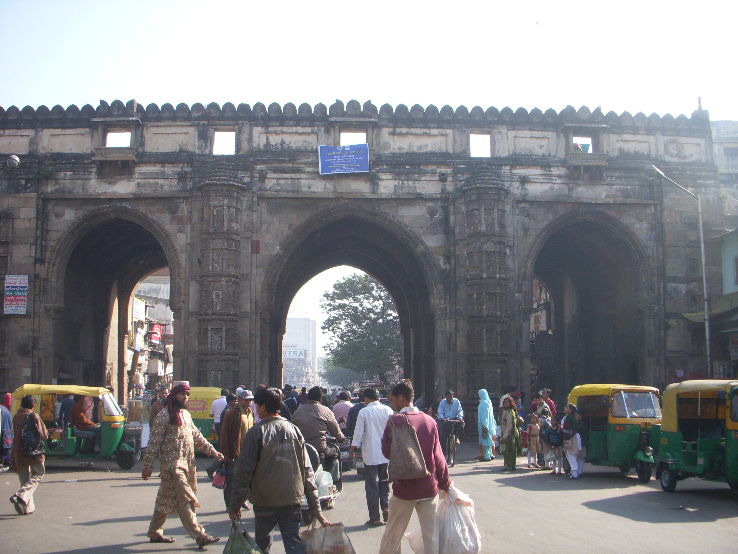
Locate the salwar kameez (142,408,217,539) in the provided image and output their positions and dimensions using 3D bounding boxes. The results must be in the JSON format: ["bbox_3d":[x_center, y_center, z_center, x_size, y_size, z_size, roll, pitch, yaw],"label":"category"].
[{"bbox_3d":[-2.014,2.080,8.611,0.620,1.370,0.500,-4,-9,27],"label":"salwar kameez"}]

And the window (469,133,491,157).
[{"bbox_3d":[3.977,-4.733,29.215,0.765,0.926,0.300,0,-8,-2],"label":"window"}]

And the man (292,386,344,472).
[{"bbox_3d":[-0.653,2.090,10.460,0.670,1.300,0.750,0,-8,3],"label":"man"}]

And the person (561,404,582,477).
[{"bbox_3d":[3.828,3.061,15.228,0.370,1.370,0.380,1,-8,-7],"label":"person"}]

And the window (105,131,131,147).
[{"bbox_3d":[-8.855,-4.844,28.709,0.960,0.619,0.300,0,-8,-2],"label":"window"}]

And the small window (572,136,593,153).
[{"bbox_3d":[7.462,-4.631,28.323,0.730,0.600,0.200,0,-8,-3],"label":"small window"}]

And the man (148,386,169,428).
[{"bbox_3d":[-3.977,2.929,15.421,0.360,1.675,0.500,-6,-10,36],"label":"man"}]

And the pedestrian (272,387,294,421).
[{"bbox_3d":[-1.515,2.711,13.755,0.500,1.660,0.340,-2,-8,14],"label":"pedestrian"}]

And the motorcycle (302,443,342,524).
[{"bbox_3d":[-0.715,2.543,10.449,0.720,1.060,1.780,0,-8,3],"label":"motorcycle"}]

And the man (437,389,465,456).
[{"bbox_3d":[1.820,3.210,17.873,0.580,1.453,0.750,0,-8,-2],"label":"man"}]

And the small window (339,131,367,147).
[{"bbox_3d":[-0.556,-4.751,28.318,0.938,0.575,0.350,0,-8,0],"label":"small window"}]

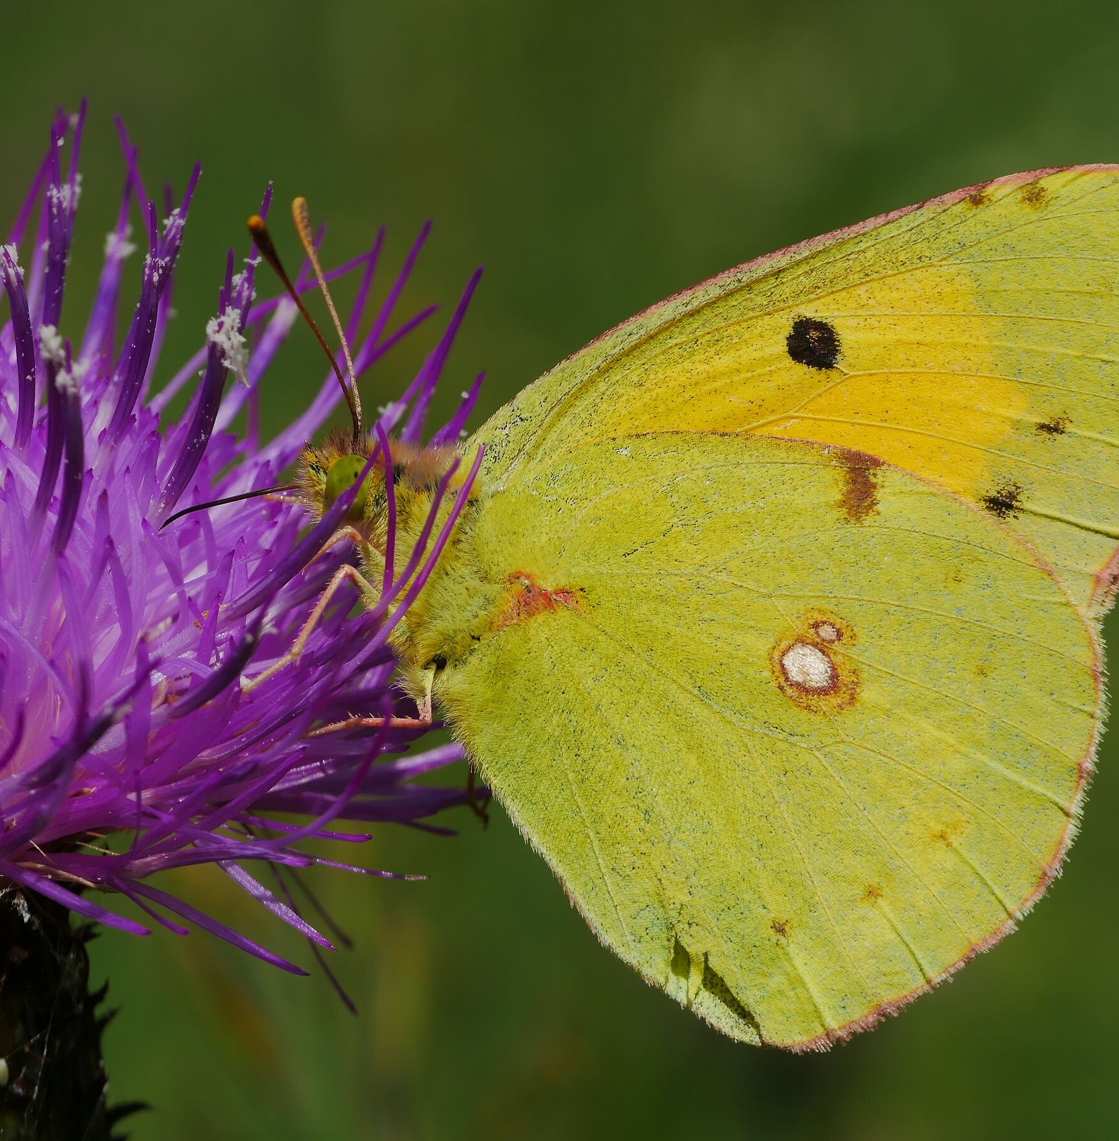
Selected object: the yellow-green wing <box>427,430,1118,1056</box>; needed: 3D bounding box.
[{"bbox_3d":[0.006,0.005,0.166,0.021,0.019,0.003,0,0,0],"label":"yellow-green wing"}]

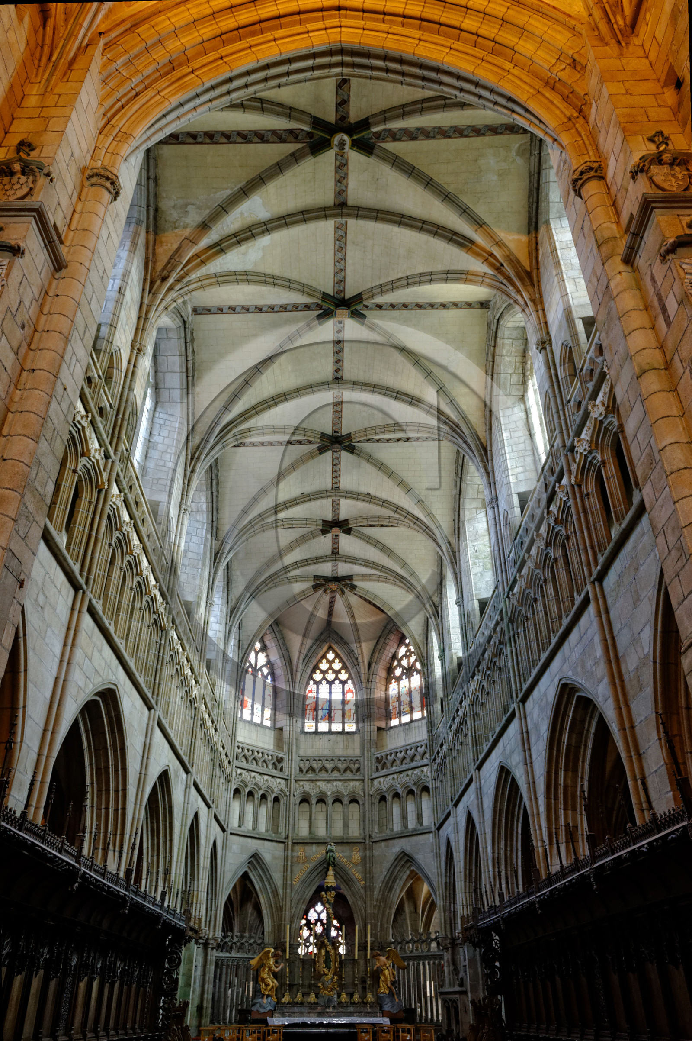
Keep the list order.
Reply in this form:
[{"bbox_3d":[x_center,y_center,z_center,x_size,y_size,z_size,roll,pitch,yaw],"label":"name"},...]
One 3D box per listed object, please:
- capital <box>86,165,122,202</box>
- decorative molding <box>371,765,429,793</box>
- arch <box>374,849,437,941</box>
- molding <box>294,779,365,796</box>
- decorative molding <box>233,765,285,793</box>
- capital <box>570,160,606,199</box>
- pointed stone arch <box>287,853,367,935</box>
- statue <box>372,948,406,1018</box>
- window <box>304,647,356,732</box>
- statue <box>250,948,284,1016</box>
[{"bbox_3d":[-3.390,-4.610,9.697,0.400,0.340,0.480,1,-34,-1],"label":"capital"},{"bbox_3d":[2.181,10.624,28.277,3.074,0.664,0.250,-28,-43,35],"label":"decorative molding"},{"bbox_3d":[2.419,14.092,26.165,3.013,2.978,0.800,-28,-43,35],"label":"arch"},{"bbox_3d":[-0.699,11.228,29.157,2.868,0.737,0.250,1,-34,-1],"label":"molding"},{"bbox_3d":[-3.532,10.640,28.326,2.599,0.661,0.250,29,-44,-35],"label":"decorative molding"},{"bbox_3d":[3.380,-4.686,9.695,0.400,0.340,0.480,1,-34,-1],"label":"capital"},{"bbox_3d":[-0.747,14.652,27.213,2.963,2.962,0.800,1,-34,-1],"label":"pointed stone arch"},{"bbox_3d":[1.424,15.260,22.927,0.950,1.906,0.800,17,-38,-23],"label":"statue"},{"bbox_3d":[-0.706,7.498,30.948,2.315,3.956,0.250,1,-35,-1],"label":"window"},{"bbox_3d":[-2.612,15.191,22.862,0.980,1.857,0.750,-10,-36,15],"label":"statue"}]

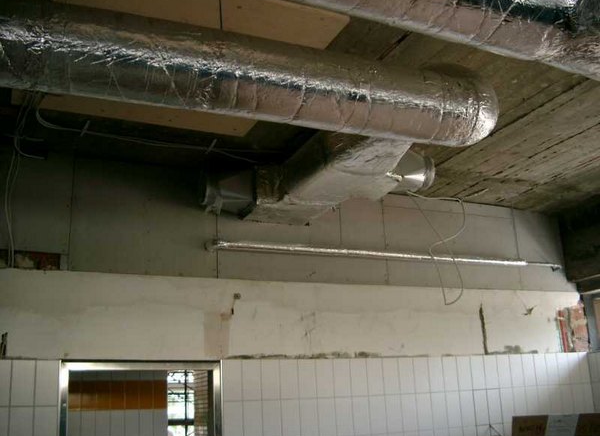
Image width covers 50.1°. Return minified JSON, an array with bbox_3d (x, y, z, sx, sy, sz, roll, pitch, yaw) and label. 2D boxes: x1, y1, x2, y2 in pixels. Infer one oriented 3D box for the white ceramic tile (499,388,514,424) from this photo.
[{"bbox_3d":[1.232,1.111,3.799,0.100,0.200,0.009,5,-18,-24],"label":"white ceramic tile"}]

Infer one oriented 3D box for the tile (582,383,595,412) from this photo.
[{"bbox_3d":[1.848,1.156,4.102,0.080,0.200,0.009,5,-18,-24],"label":"tile"}]

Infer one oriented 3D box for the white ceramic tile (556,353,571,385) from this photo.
[{"bbox_3d":[2.083,1.190,5.070,0.125,0.249,0.012,5,-18,-24],"label":"white ceramic tile"}]

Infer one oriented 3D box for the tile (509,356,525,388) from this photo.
[{"bbox_3d":[1.677,1.181,4.960,0.125,0.250,0.010,5,-17,-24],"label":"tile"}]

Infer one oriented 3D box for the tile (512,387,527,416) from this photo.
[{"bbox_3d":[1.359,1.149,3.953,0.102,0.206,0.009,5,-18,-24],"label":"tile"}]

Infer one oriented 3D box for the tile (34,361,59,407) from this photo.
[{"bbox_3d":[-1.131,0.738,2.872,0.102,0.206,0.009,5,-18,-24],"label":"tile"}]

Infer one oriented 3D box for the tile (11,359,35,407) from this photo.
[{"bbox_3d":[-1.514,0.901,3.509,0.125,0.250,0.010,5,-17,-24],"label":"tile"}]

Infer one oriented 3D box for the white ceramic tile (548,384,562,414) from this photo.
[{"bbox_3d":[1.977,1.414,4.952,0.125,0.249,0.012,5,-18,-24],"label":"white ceramic tile"}]

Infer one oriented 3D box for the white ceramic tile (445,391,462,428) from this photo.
[{"bbox_3d":[1.082,1.347,4.520,0.125,0.249,0.012,5,-18,-24],"label":"white ceramic tile"}]

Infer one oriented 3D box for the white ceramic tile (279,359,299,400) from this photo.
[{"bbox_3d":[-0.068,1.046,4.170,0.125,0.250,0.010,5,-17,-24],"label":"white ceramic tile"}]

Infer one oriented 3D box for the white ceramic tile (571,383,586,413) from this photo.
[{"bbox_3d":[2.198,1.430,5.062,0.125,0.249,0.012,5,-18,-24],"label":"white ceramic tile"}]

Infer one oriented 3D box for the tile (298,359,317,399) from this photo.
[{"bbox_3d":[0.050,1.056,4.223,0.125,0.250,0.010,5,-17,-24],"label":"tile"}]

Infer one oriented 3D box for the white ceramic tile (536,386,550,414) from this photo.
[{"bbox_3d":[1.501,1.130,3.929,0.100,0.200,0.009,5,-18,-24],"label":"white ceramic tile"}]

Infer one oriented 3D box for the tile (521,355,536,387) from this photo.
[{"bbox_3d":[1.749,1.165,4.906,0.125,0.249,0.012,5,-18,-24],"label":"tile"}]

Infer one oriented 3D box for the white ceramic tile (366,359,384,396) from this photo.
[{"bbox_3d":[0.520,1.094,4.434,0.125,0.250,0.010,5,-17,-24],"label":"white ceramic tile"}]

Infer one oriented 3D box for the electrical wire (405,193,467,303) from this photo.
[{"bbox_3d":[0.915,0.198,4.300,0.370,0.780,0.150,5,-18,-24],"label":"electrical wire"}]

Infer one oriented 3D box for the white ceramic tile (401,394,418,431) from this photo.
[{"bbox_3d":[0.598,1.063,3.500,0.100,0.200,0.009,5,-18,-24],"label":"white ceramic tile"}]

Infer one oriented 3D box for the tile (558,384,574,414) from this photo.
[{"bbox_3d":[2.059,1.398,4.921,0.119,0.244,0.010,5,-18,-24],"label":"tile"}]

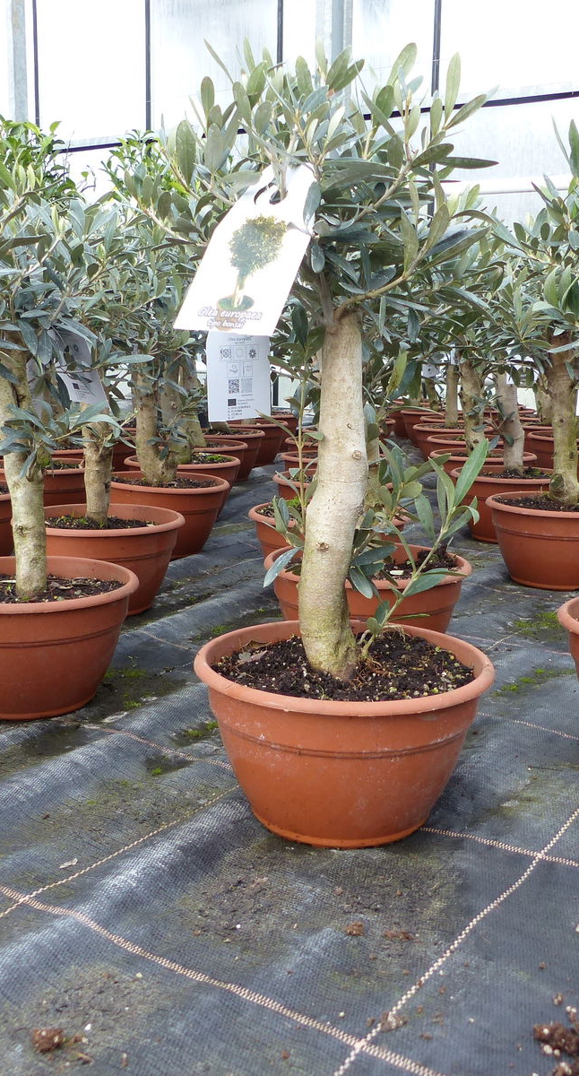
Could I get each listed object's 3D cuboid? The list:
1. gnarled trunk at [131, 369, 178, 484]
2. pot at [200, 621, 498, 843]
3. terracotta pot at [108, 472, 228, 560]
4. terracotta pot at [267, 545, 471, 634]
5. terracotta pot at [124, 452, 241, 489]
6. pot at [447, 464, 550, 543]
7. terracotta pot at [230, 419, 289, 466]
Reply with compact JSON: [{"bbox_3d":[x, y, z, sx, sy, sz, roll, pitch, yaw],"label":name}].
[{"bbox_3d":[-0.237,-0.195,1.816,0.079,0.202,0.069,0,11,-7],"label":"gnarled trunk"},{"bbox_3d":[0.049,0.179,0.959,0.272,0.148,0.272,1,10,0],"label":"pot"},{"bbox_3d":[-0.256,-0.045,2.095,0.272,0.148,0.272,1,10,0],"label":"terracotta pot"},{"bbox_3d":[0.096,0.098,1.290,0.255,0.134,0.255,1,11,0],"label":"terracotta pot"},{"bbox_3d":[-0.236,-0.104,2.301,0.256,0.136,0.256,1,10,0],"label":"terracotta pot"},{"bbox_3d":[0.471,-0.071,2.220,0.256,0.136,0.256,1,10,0],"label":"pot"},{"bbox_3d":[-0.123,-0.290,3.177,0.238,0.125,0.238,1,11,0],"label":"terracotta pot"}]

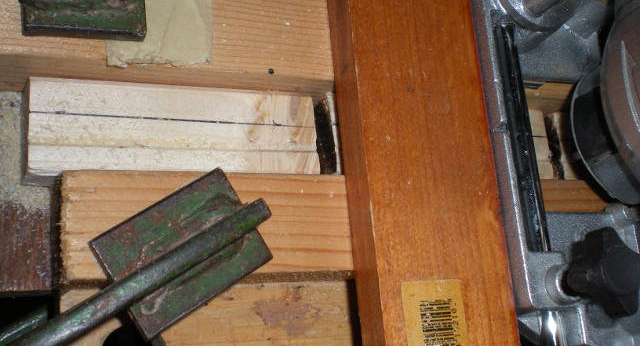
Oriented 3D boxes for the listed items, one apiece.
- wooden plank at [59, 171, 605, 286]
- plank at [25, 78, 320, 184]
[{"bbox_3d":[0.022,0.023,0.340,0.251,0.023,0.038,1,74,-24],"label":"wooden plank"},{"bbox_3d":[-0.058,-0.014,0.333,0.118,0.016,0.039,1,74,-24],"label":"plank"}]

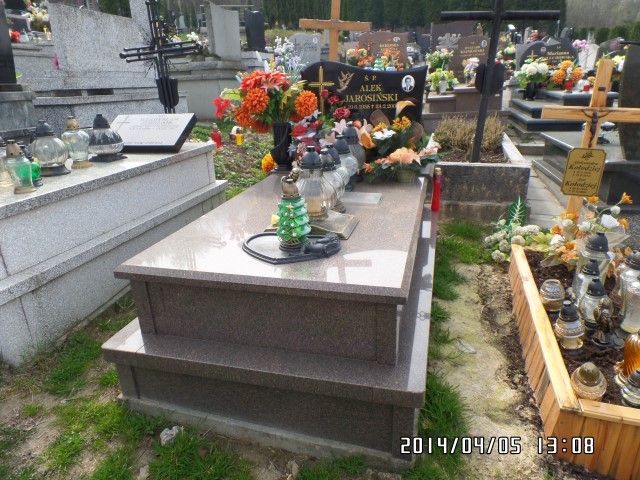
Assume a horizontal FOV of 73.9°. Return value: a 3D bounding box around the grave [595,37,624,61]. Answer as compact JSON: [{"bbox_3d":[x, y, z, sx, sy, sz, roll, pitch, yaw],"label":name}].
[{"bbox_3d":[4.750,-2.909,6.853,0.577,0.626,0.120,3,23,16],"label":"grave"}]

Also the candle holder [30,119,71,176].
[{"bbox_3d":[-1.484,-0.505,2.327,0.181,0.285,0.181,3,22,15],"label":"candle holder"}]

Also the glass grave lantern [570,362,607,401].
[{"bbox_3d":[1.012,0.554,1.604,0.136,0.212,0.136,-2,20,17],"label":"glass grave lantern"}]

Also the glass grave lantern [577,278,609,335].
[{"bbox_3d":[1.275,0.318,1.986,0.144,0.288,0.144,-3,20,17],"label":"glass grave lantern"}]

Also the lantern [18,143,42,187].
[{"bbox_3d":[-1.595,-0.408,2.326,0.129,0.214,0.129,3,22,15],"label":"lantern"}]

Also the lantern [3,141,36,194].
[{"bbox_3d":[-1.538,-0.373,2.165,0.125,0.259,0.125,3,22,15],"label":"lantern"}]

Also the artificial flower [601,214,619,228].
[{"bbox_3d":[1.876,-0.120,2.755,0.115,0.090,0.105,3,22,15],"label":"artificial flower"}]

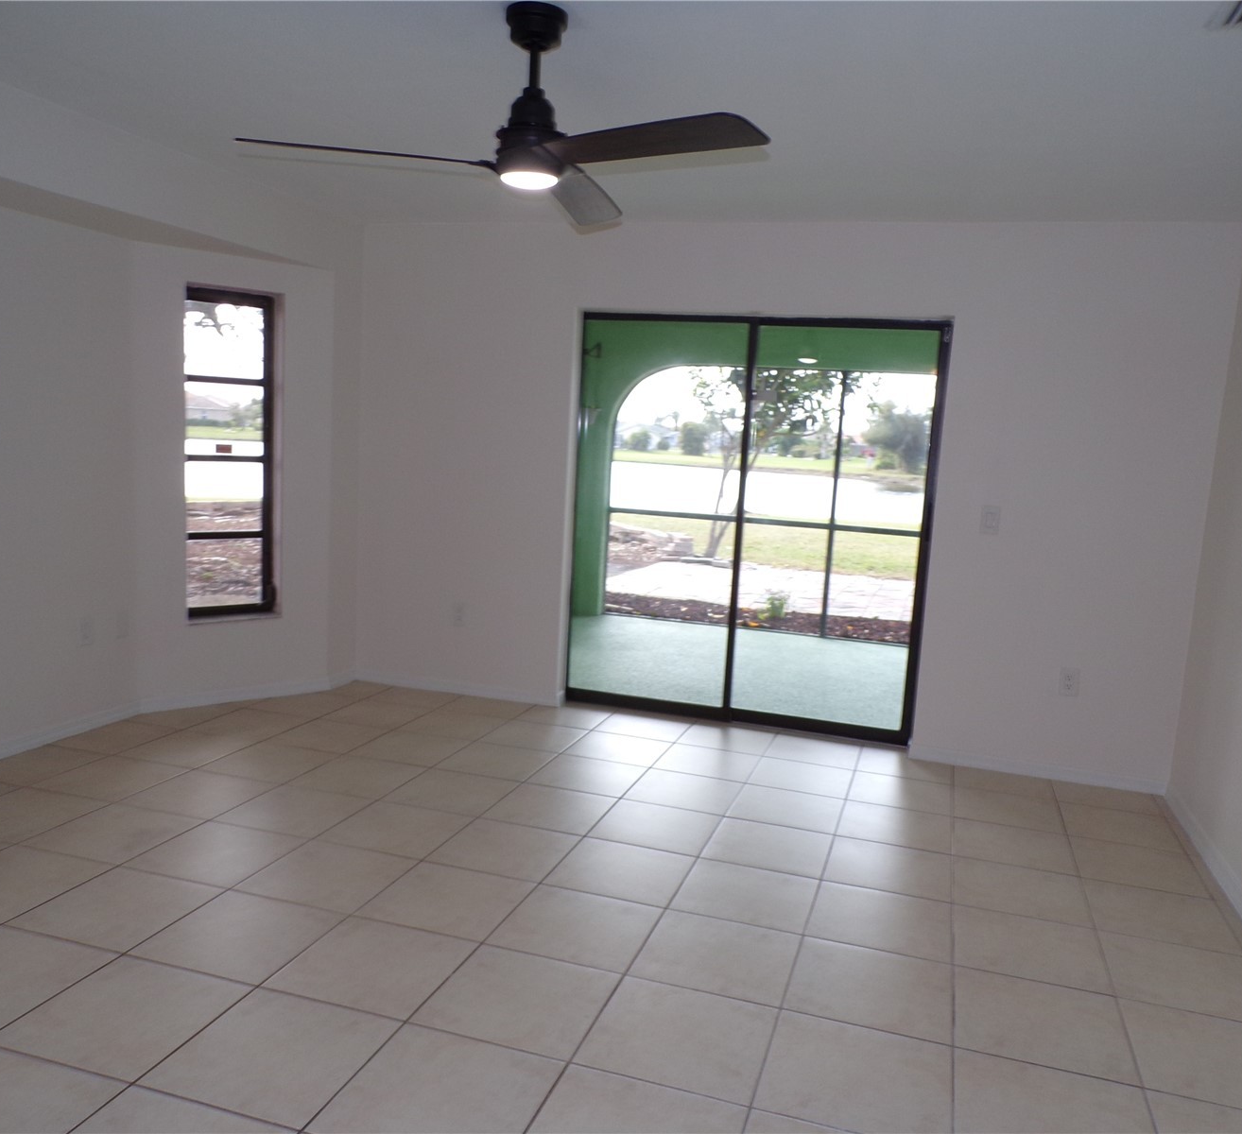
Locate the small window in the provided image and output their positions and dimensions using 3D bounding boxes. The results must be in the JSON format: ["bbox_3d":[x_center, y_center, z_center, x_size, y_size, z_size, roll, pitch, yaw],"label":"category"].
[{"bbox_3d":[-1.954,-0.545,5.194,0.465,1.600,0.080,-4,10,-42],"label":"small window"}]

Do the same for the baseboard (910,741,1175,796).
[{"bbox_3d":[1.879,0.916,4.765,1.096,0.070,0.015,6,8,17],"label":"baseboard"}]

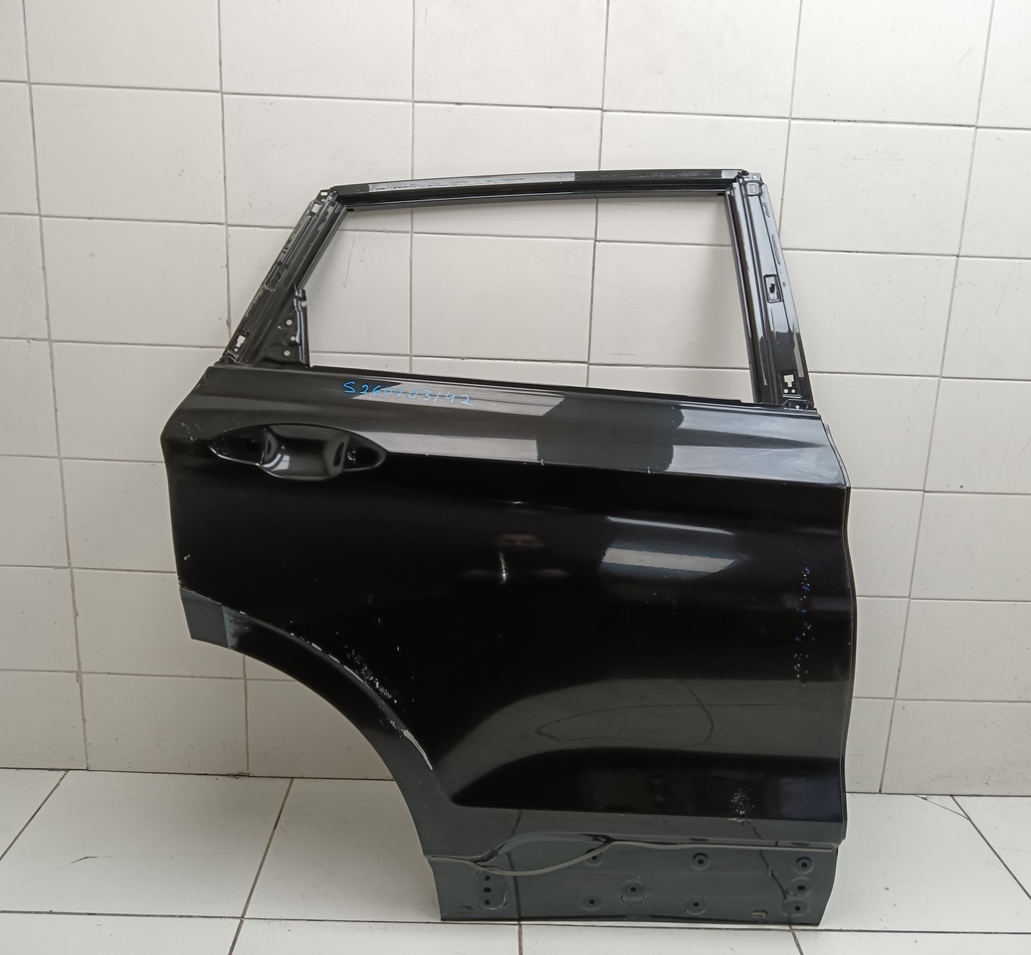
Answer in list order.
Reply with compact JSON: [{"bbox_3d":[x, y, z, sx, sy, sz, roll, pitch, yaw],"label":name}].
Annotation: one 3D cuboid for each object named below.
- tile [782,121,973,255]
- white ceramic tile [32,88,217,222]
[{"bbox_3d":[0.591,-0.475,1.634,0.300,0.200,0.010,2,15,-1],"label":"tile"},{"bbox_3d":[-0.622,-0.521,1.608,0.300,0.200,0.010,2,15,-1],"label":"white ceramic tile"}]

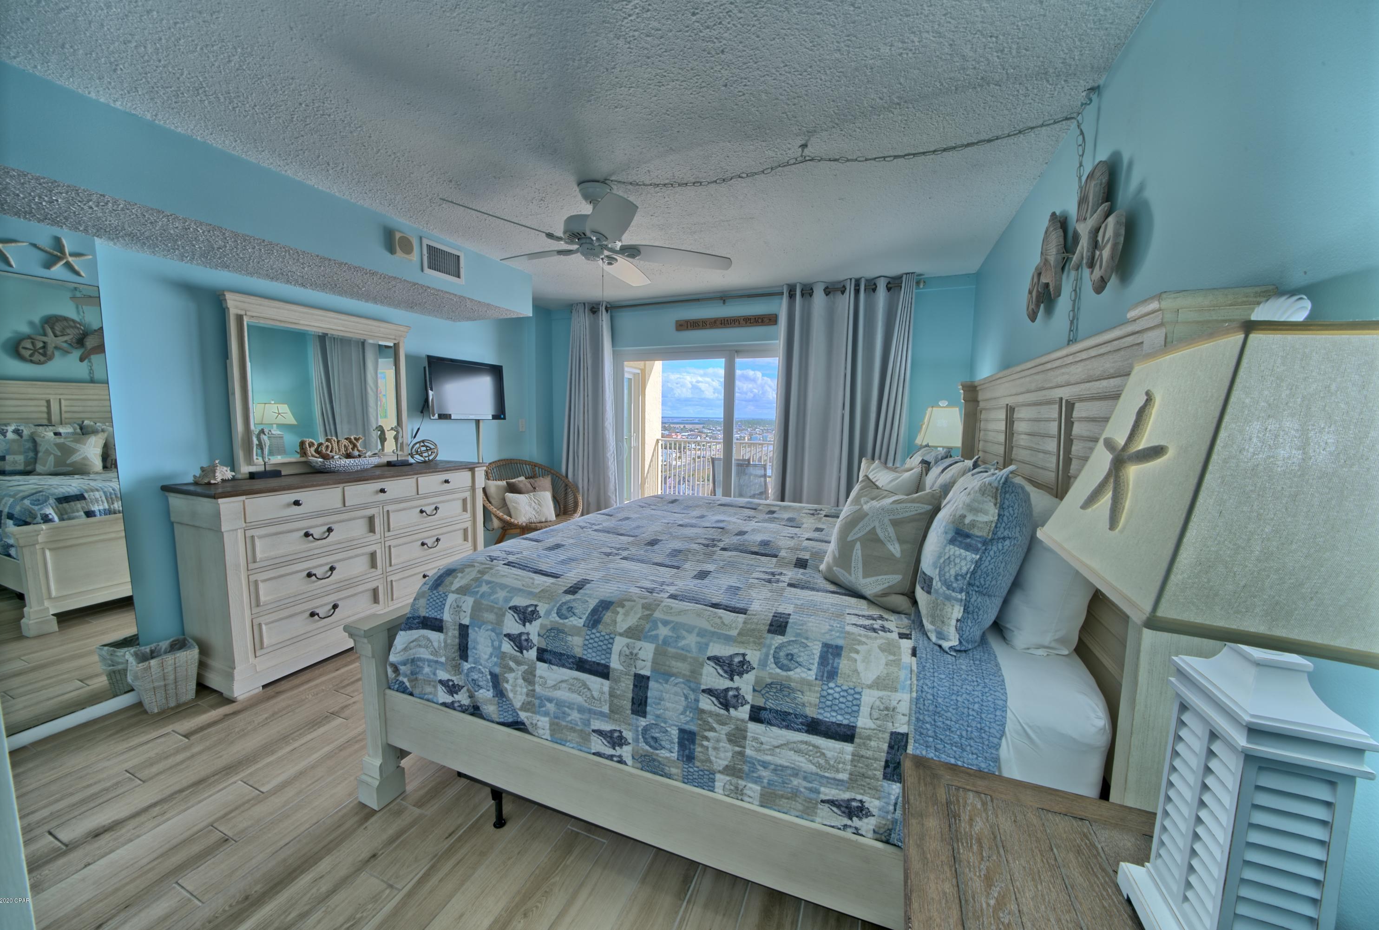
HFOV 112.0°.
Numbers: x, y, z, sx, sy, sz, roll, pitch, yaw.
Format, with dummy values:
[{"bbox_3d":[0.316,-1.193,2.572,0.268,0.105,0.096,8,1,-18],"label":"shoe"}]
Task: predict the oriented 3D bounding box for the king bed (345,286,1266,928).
[{"bbox_3d":[0.227,0.379,2.161,2.260,1.606,2.080,3,6,22],"label":"king bed"}]

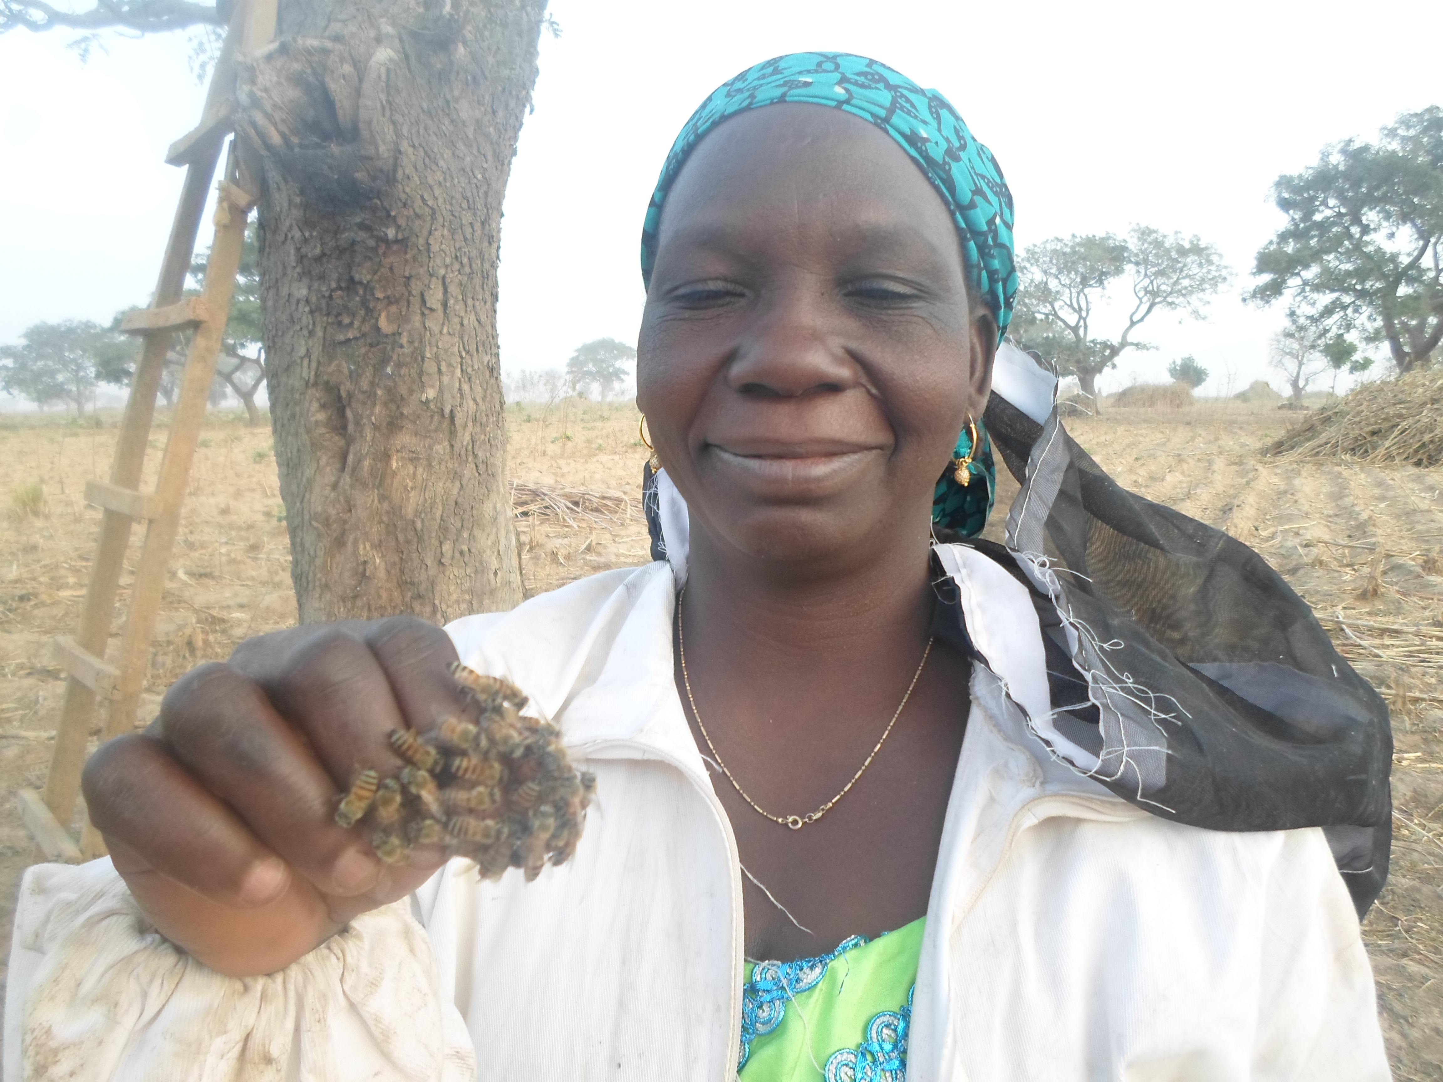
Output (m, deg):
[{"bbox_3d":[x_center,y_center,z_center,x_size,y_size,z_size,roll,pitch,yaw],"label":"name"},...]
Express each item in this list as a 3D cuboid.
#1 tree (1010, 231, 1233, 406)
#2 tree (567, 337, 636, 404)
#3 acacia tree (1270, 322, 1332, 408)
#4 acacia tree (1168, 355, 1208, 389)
[{"bbox_3d":[23.307,-13.246,62.000,14.085,11.000,13.099,0,8,0],"label":"tree"},{"bbox_3d":[-15.626,-22.125,135.000,9.201,8.470,8.741,0,8,0],"label":"tree"},{"bbox_3d":[43.371,-13.163,78.000,4.641,6.328,4.409,0,8,0],"label":"acacia tree"},{"bbox_3d":[37.575,-12.994,84.000,3.453,3.726,3.280,0,8,0],"label":"acacia tree"}]

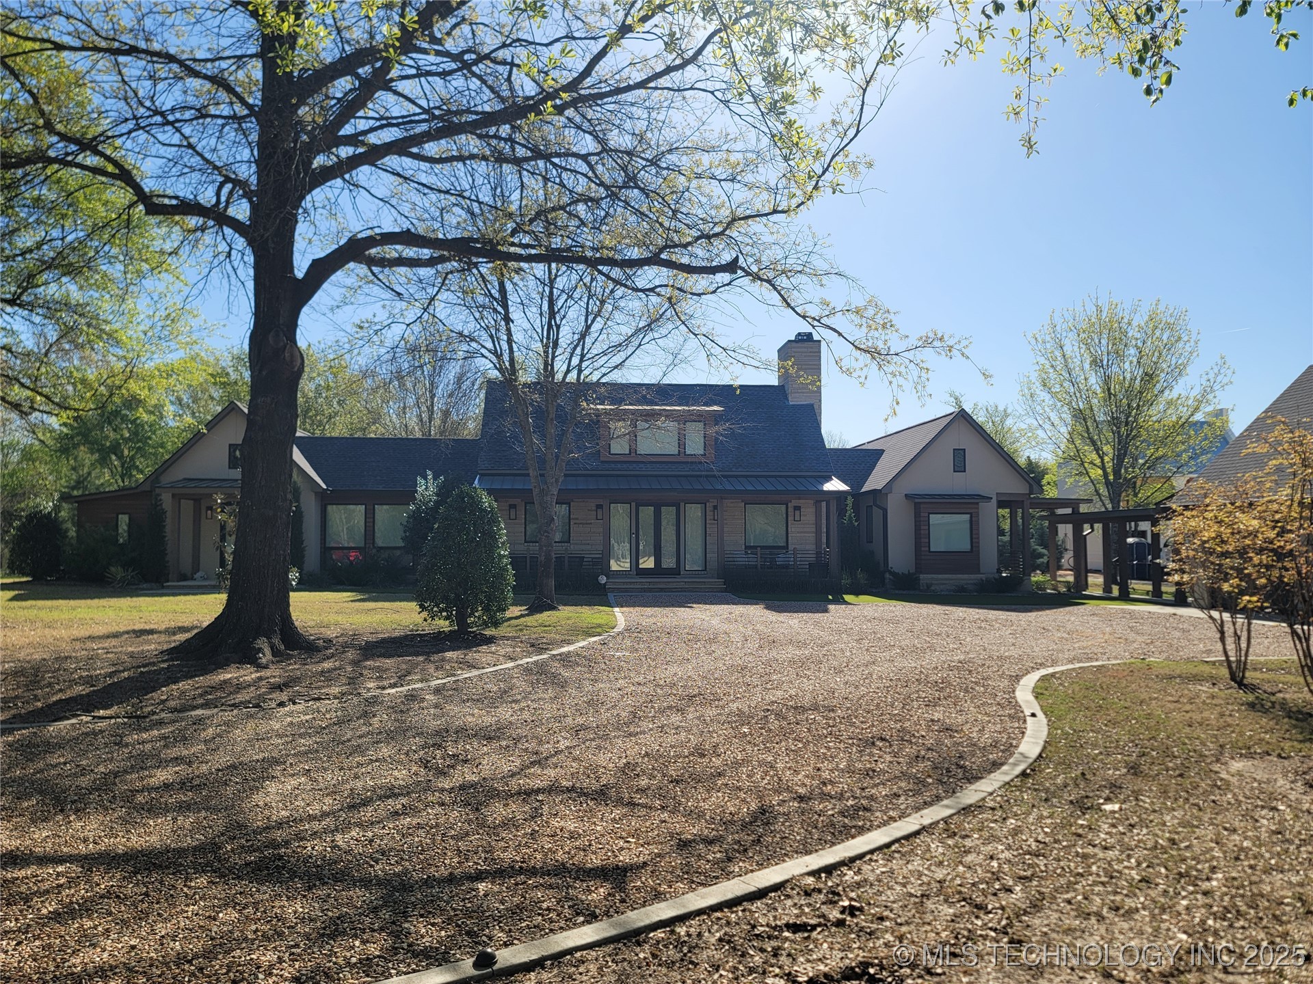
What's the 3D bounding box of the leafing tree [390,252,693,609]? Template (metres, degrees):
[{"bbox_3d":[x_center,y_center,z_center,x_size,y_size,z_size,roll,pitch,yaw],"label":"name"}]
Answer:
[{"bbox_3d":[-2.711,-1.575,23.059,7.180,8.640,6.820,0,-3,-7],"label":"leafing tree"}]

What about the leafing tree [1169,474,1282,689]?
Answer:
[{"bbox_3d":[5.968,0.919,9.962,1.070,2.210,1.120,-2,-4,31],"label":"leafing tree"}]

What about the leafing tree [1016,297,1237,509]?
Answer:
[{"bbox_3d":[20.192,-2.353,41.206,8.060,12.650,7.650,-2,-4,26],"label":"leafing tree"}]

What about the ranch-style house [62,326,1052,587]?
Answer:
[{"bbox_3d":[-2.959,-1.263,34.716,29.250,9.350,13.600,0,-3,-6],"label":"ranch-style house"}]

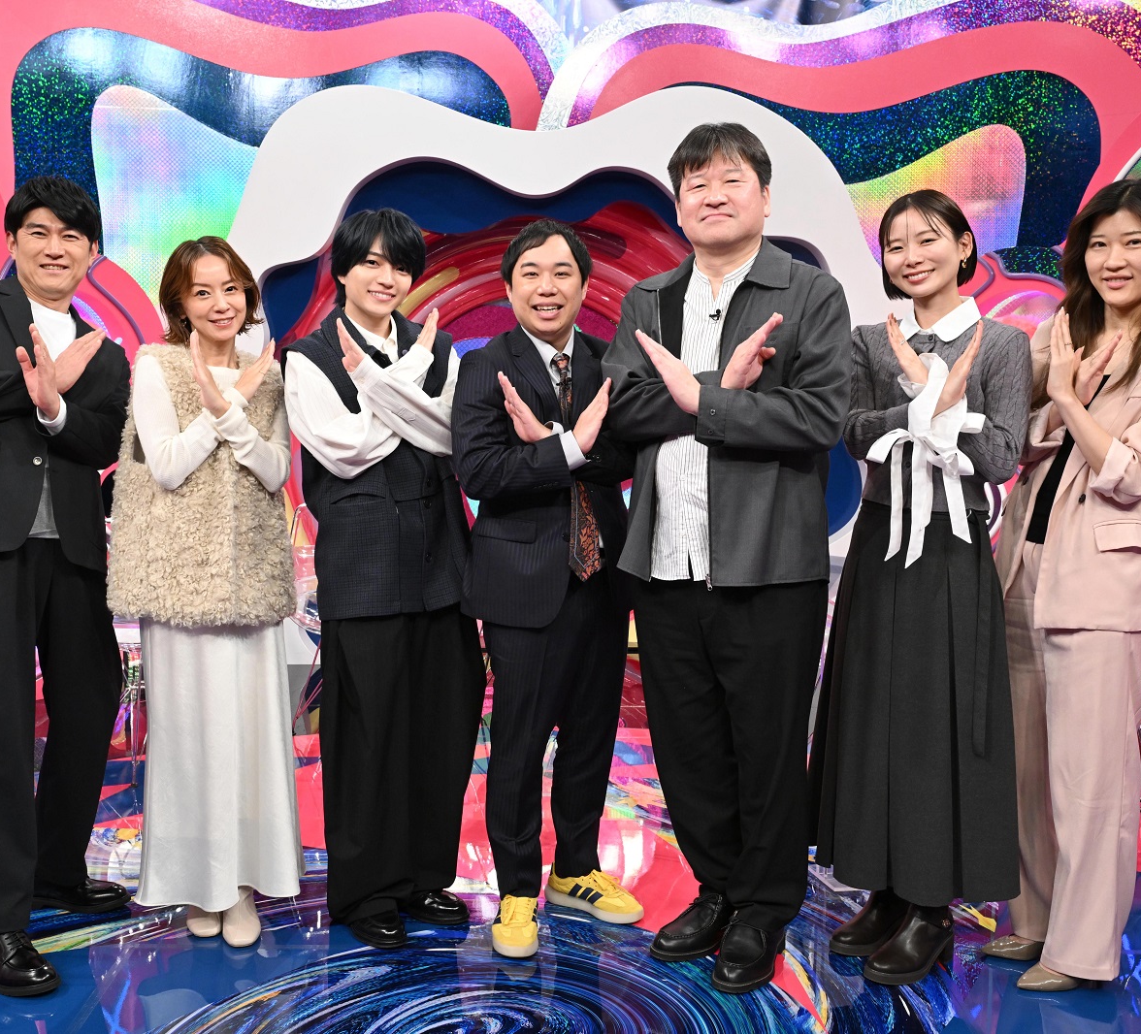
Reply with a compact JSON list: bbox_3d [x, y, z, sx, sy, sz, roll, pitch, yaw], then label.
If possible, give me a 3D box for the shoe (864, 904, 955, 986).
[{"bbox_3d":[0.757,0.920,2.877,0.250,0.165,0.095,-4,7,-38],"label":"shoe"}]

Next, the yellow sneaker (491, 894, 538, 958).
[{"bbox_3d":[-0.127,0.914,3.017,0.102,0.115,0.285,0,6,-3],"label":"yellow sneaker"}]

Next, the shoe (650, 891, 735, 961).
[{"bbox_3d":[0.285,0.918,2.983,0.108,0.115,0.290,4,7,30],"label":"shoe"}]

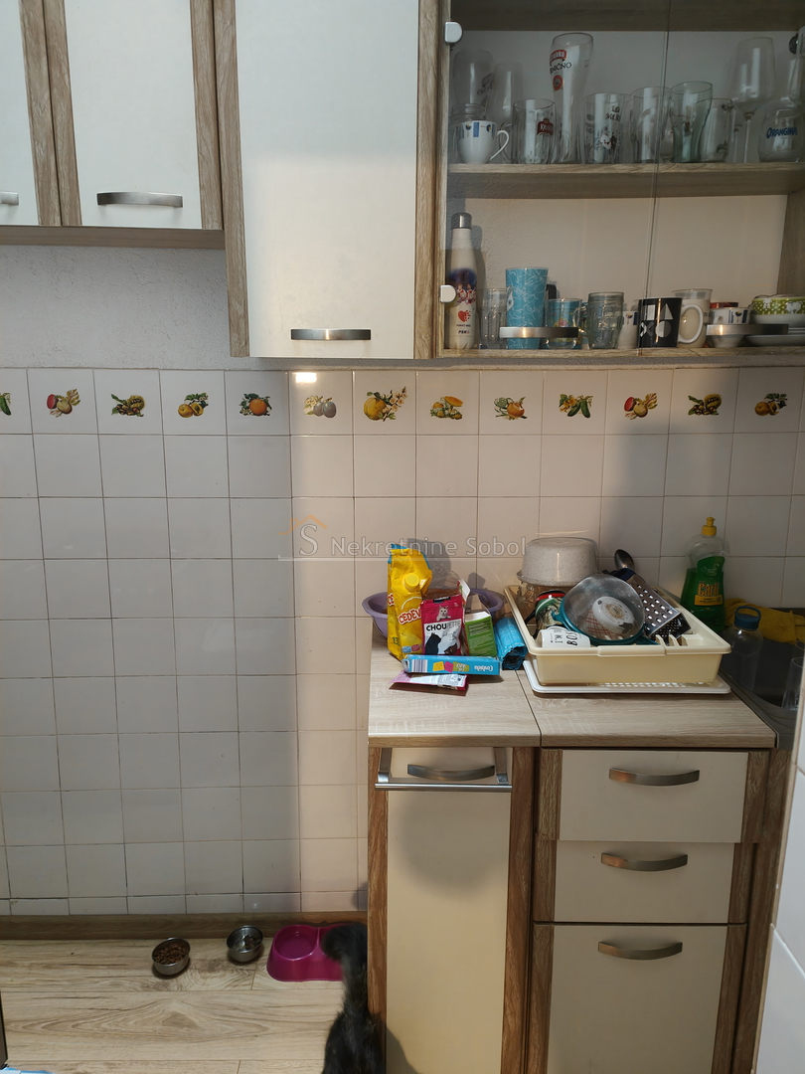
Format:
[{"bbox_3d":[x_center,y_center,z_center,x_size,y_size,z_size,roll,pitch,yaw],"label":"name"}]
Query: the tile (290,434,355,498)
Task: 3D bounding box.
[{"bbox_3d":[-0.191,-0.168,1.863,0.150,0.150,0.009,0,11,-1],"label":"tile"}]

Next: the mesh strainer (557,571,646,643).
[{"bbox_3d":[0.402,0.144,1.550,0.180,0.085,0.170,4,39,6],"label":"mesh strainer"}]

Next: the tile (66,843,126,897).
[{"bbox_3d":[-0.811,0.886,2.061,0.149,0.149,0.008,0,11,-1],"label":"tile"}]

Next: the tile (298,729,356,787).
[{"bbox_3d":[-0.193,0.573,2.009,0.150,0.150,0.010,0,9,-2],"label":"tile"}]

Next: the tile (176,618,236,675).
[{"bbox_3d":[-0.496,0.277,1.954,0.150,0.150,0.009,0,10,-1],"label":"tile"}]

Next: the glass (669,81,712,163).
[{"bbox_3d":[0.573,-0.813,1.549,0.084,0.153,0.084,0,10,-1],"label":"glass"}]

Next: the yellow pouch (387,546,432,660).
[{"bbox_3d":[0.021,0.139,1.636,0.082,0.236,0.074,-4,12,-21],"label":"yellow pouch"}]

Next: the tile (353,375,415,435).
[{"bbox_3d":[-0.042,-0.321,1.860,0.150,0.150,0.008,0,10,-1],"label":"tile"}]

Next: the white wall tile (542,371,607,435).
[{"bbox_3d":[0.416,-0.324,1.871,0.150,0.150,0.008,0,11,-1],"label":"white wall tile"}]

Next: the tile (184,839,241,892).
[{"bbox_3d":[-0.506,0.889,2.089,0.150,0.150,0.008,0,11,-1],"label":"tile"}]

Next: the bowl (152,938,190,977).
[{"bbox_3d":[-0.591,1.079,1.988,0.092,0.037,0.092,0,11,-1],"label":"bowl"}]

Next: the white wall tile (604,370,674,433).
[{"bbox_3d":[0.571,-0.326,1.872,0.150,0.150,0.008,0,11,-1],"label":"white wall tile"}]

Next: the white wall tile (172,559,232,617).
[{"bbox_3d":[-0.496,0.128,1.928,0.150,0.150,0.009,0,10,-1],"label":"white wall tile"}]

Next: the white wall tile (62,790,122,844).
[{"bbox_3d":[-0.801,0.726,2.012,0.149,0.149,0.008,0,10,-1],"label":"white wall tile"}]

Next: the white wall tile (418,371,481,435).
[{"bbox_3d":[0.108,-0.317,1.839,0.149,0.149,0.008,0,10,-1],"label":"white wall tile"}]

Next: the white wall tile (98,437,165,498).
[{"bbox_3d":[-0.651,-0.171,1.875,0.150,0.150,0.008,0,10,-1],"label":"white wall tile"}]

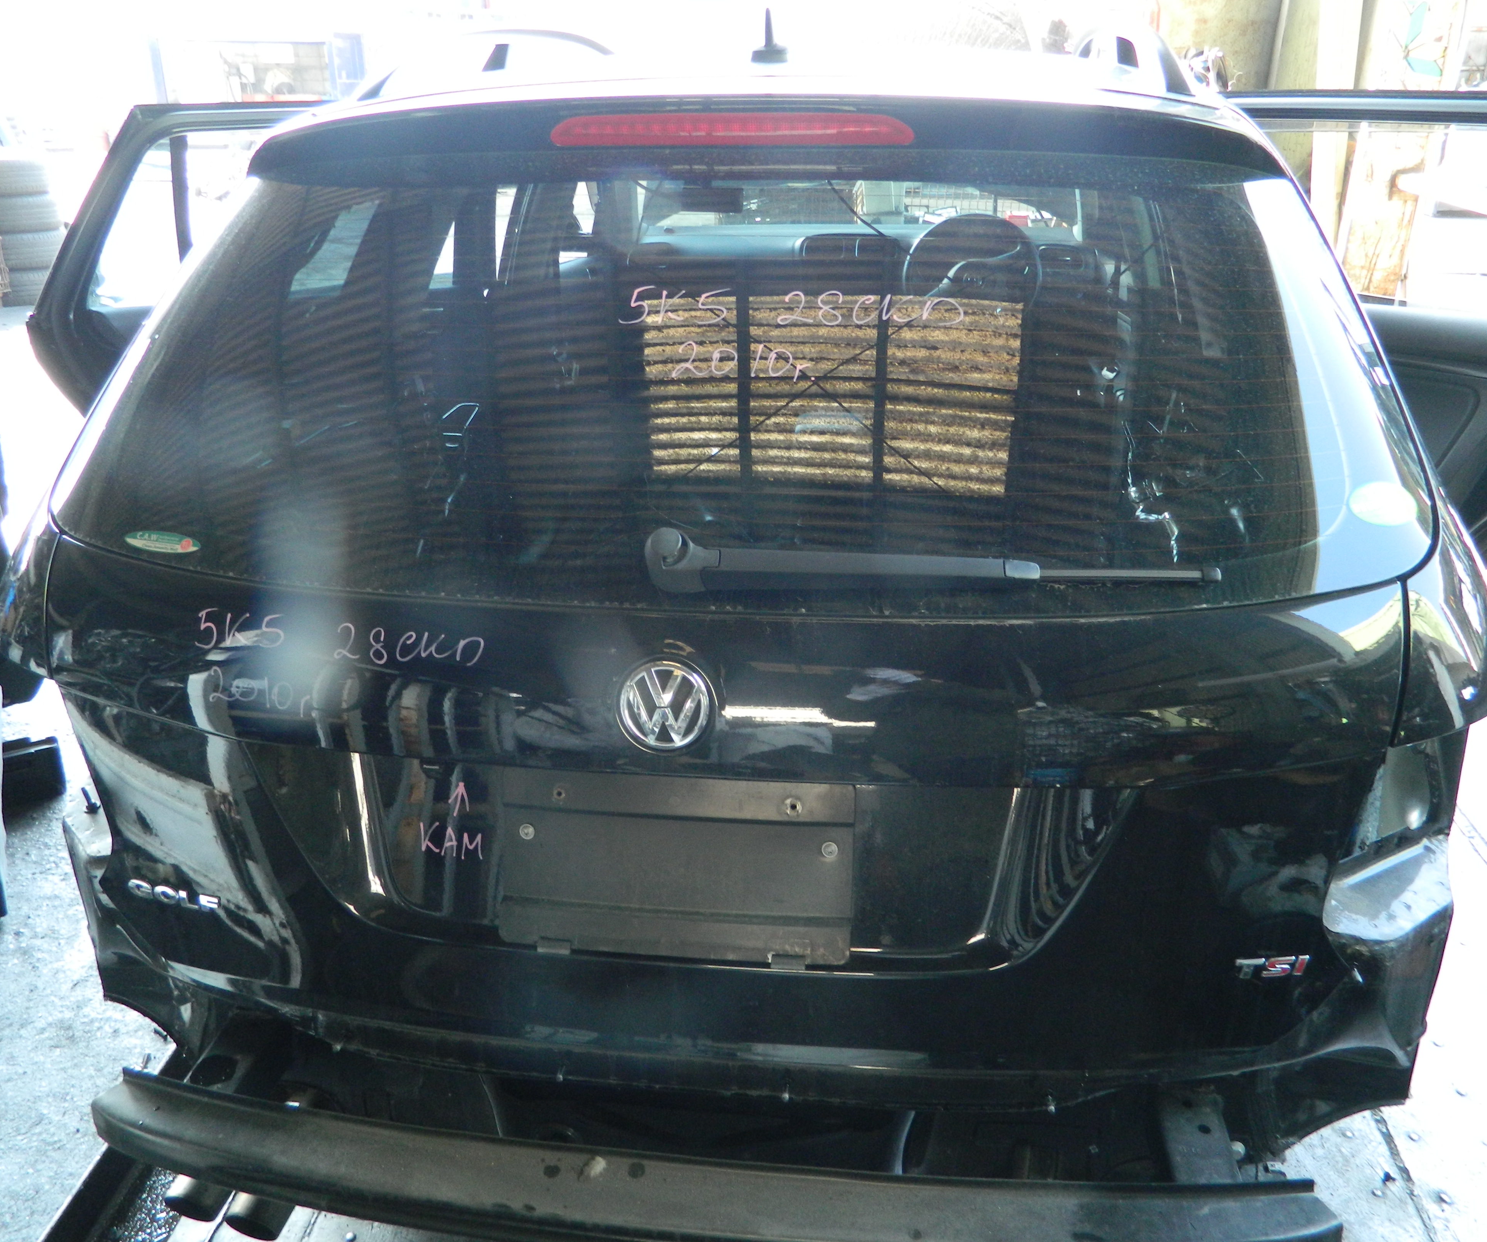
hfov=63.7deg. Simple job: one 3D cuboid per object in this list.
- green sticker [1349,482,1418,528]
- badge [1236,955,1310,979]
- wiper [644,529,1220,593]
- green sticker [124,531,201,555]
[{"bbox_3d":[0.572,-0.104,1.070,0.067,0.002,0.044,-4,67,-9],"label":"green sticker"},{"bbox_3d":[0.471,0.308,1.065,0.067,0.019,0.005,-1,9,-4],"label":"badge"},{"bbox_3d":[0.157,-0.048,0.995,0.472,0.042,0.050,1,69,0],"label":"wiper"},{"bbox_3d":[-0.546,-0.074,1.125,0.088,0.002,0.022,6,68,18],"label":"green sticker"}]

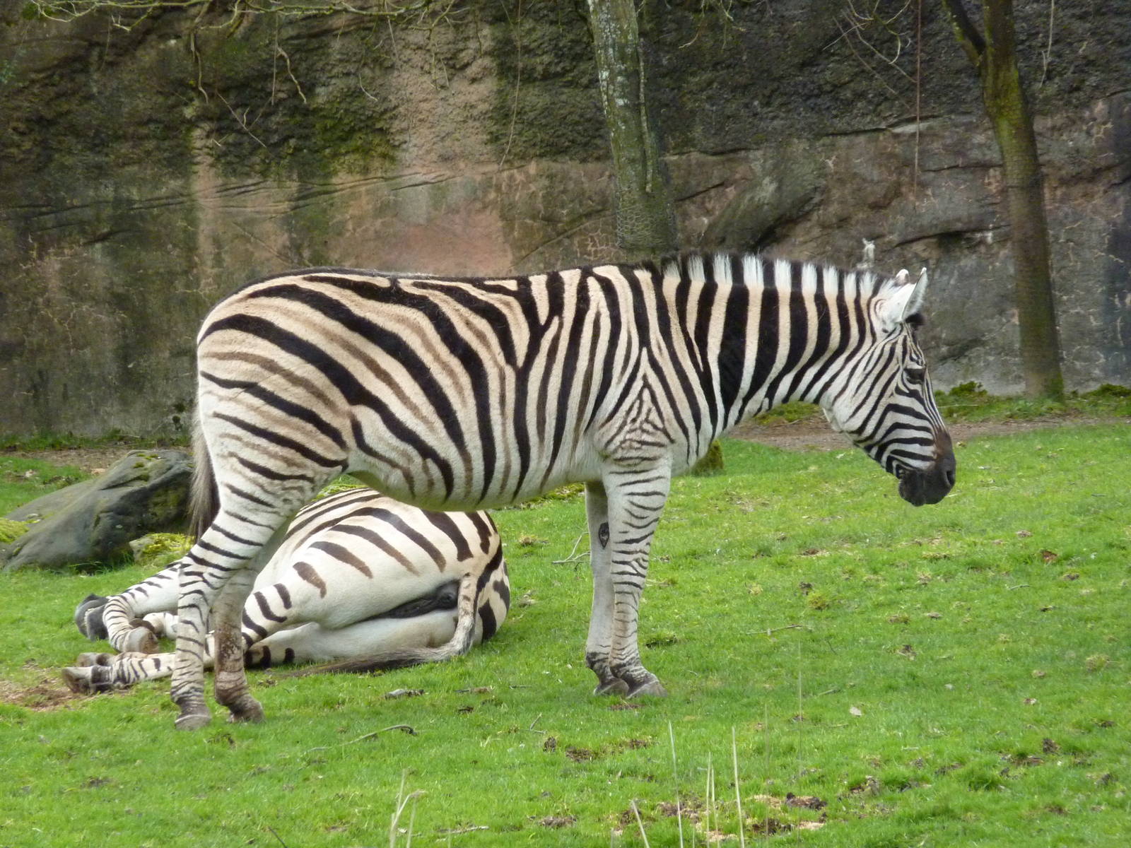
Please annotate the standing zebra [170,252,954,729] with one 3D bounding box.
[{"bbox_3d":[-0.009,0.199,28.800,2.270,1.380,0.520,0,5,3],"label":"standing zebra"}]

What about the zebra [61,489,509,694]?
[{"bbox_3d":[-0.940,0.472,30.700,1.300,0.540,1.750,-1,5,-16],"label":"zebra"}]

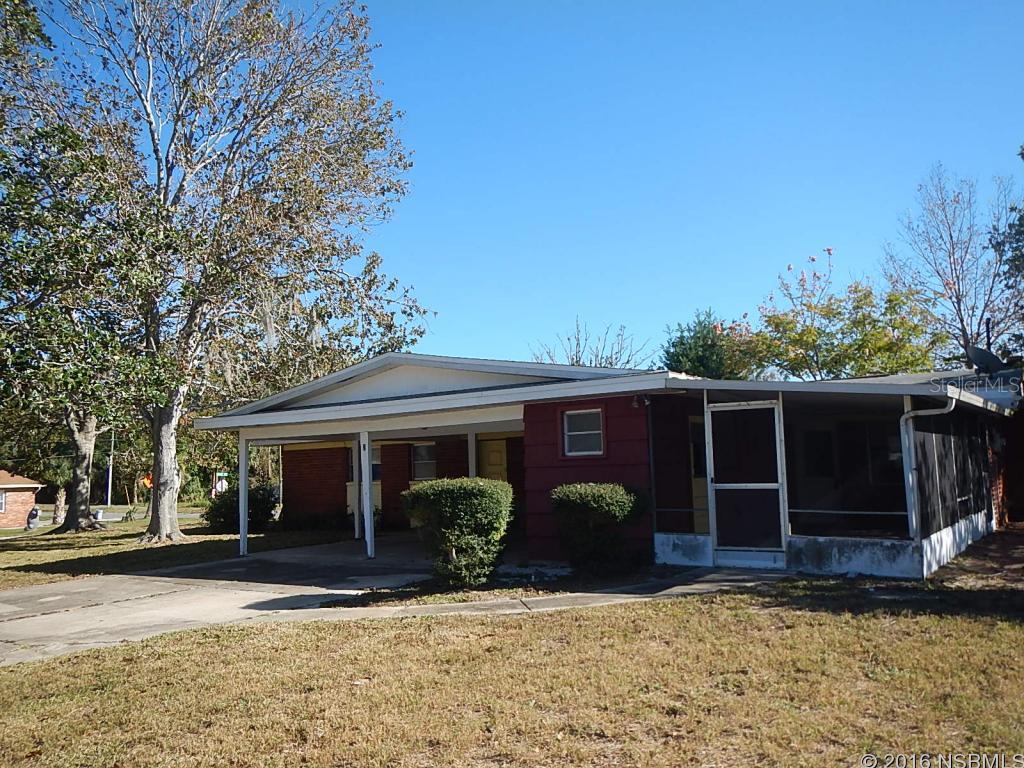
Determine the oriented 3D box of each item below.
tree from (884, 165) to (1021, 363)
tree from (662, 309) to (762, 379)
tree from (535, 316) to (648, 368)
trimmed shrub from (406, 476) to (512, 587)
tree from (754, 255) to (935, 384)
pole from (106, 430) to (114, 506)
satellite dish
[{"bbox_3d":[14.543,-1.847,26.526,4.800,10.535,4.800,-5,-6,29],"label":"tree"},{"bbox_3d":[6.821,0.655,27.716,3.800,6.309,3.800,-3,-5,14],"label":"tree"},{"bbox_3d":[2.762,0.862,27.722,4.200,6.182,4.200,-3,-5,6],"label":"tree"},{"bbox_3d":[-0.724,1.972,11.000,1.420,1.420,1.350,-2,-5,-4],"label":"trimmed shrub"},{"bbox_3d":[10.193,-0.226,24.672,6.000,7.279,5.600,-4,-6,22],"label":"tree"},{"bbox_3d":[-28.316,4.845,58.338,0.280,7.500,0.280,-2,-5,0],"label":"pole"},{"bbox_3d":[8.478,-0.420,14.800,0.550,0.580,0.750,0,-6,-25],"label":"satellite dish"}]

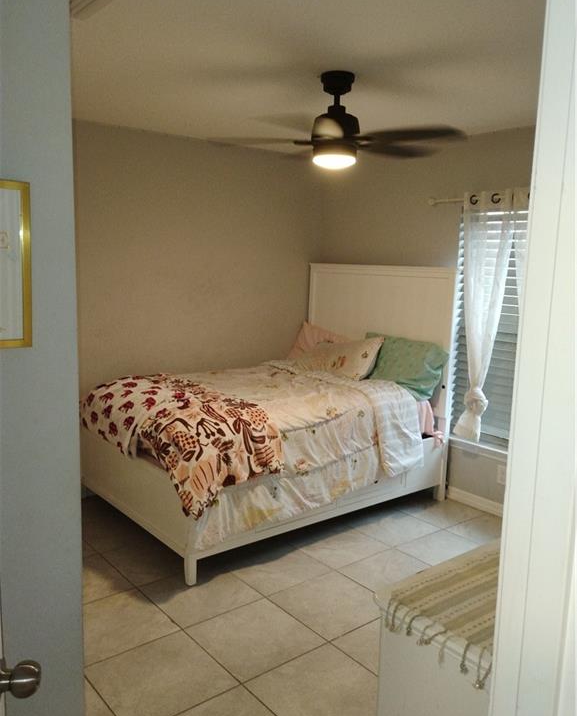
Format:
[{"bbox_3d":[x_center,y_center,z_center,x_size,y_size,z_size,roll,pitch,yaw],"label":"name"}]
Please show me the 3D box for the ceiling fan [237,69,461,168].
[{"bbox_3d":[0.220,-1.089,2.860,1.220,0.400,1.220,-5,11,-38],"label":"ceiling fan"}]

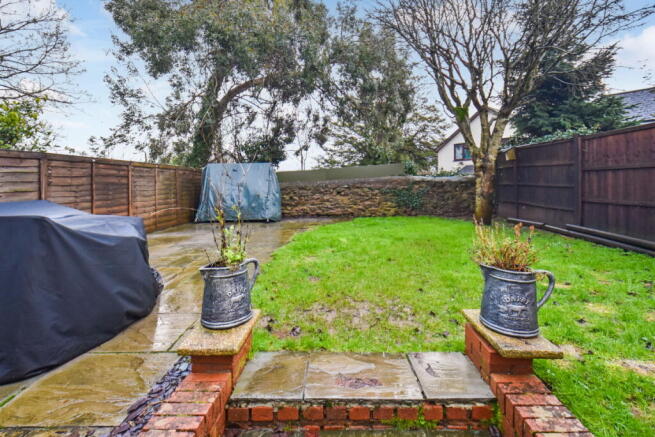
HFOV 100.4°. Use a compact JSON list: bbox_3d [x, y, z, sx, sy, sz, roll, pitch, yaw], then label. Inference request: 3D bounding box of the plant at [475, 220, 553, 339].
[{"bbox_3d":[1.073,0.343,1.600,0.390,0.580,0.300,3,7,20],"label":"plant"}]

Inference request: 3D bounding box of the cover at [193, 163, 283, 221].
[{"bbox_3d":[-2.673,-0.781,8.200,2.250,1.720,1.250,1,7,5],"label":"cover"}]

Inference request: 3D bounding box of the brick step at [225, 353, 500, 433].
[{"bbox_3d":[0.173,0.929,1.493,1.276,0.155,0.350,0,7,0],"label":"brick step"}]

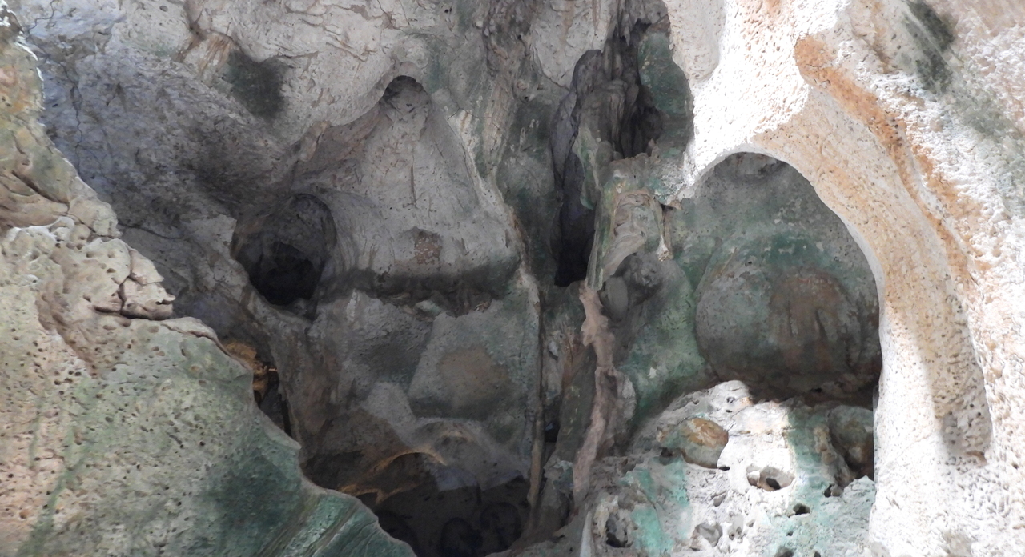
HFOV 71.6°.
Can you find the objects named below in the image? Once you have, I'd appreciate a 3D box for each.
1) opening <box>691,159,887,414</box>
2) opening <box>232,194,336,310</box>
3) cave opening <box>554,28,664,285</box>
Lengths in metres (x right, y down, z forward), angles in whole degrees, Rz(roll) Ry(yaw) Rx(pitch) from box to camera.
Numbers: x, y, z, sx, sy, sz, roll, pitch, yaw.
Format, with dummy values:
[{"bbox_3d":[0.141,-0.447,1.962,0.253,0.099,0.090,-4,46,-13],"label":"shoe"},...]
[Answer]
[{"bbox_3d":[2.088,0.040,5.625,1.400,1.900,0.900,-9,-28,18],"label":"opening"},{"bbox_3d":[-2.415,-0.267,7.622,1.050,1.080,0.800,7,-28,-13],"label":"opening"},{"bbox_3d":[0.923,-1.298,7.431,1.080,2.700,0.800,0,-27,0],"label":"cave opening"}]

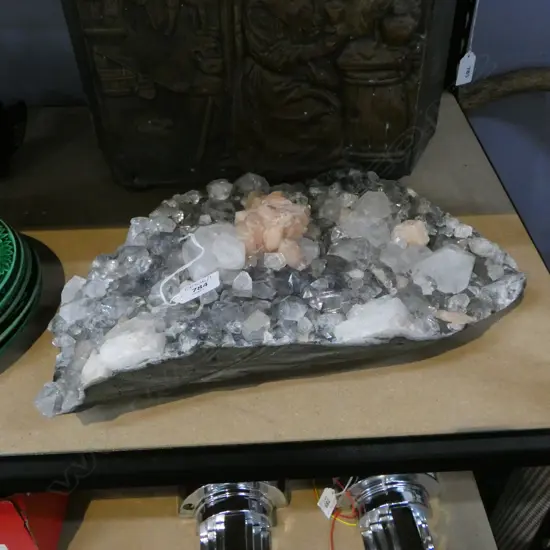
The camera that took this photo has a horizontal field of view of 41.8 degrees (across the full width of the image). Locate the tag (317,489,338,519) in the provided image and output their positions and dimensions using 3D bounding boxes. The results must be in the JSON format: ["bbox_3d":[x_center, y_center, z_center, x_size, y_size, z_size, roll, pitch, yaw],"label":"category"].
[{"bbox_3d":[0.065,0.271,0.860,0.001,0.043,0.022,-17,50,-37],"label":"tag"}]

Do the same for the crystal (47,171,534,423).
[{"bbox_3d":[0.007,-0.007,0.617,0.388,0.086,0.220,-7,39,-6],"label":"crystal"}]

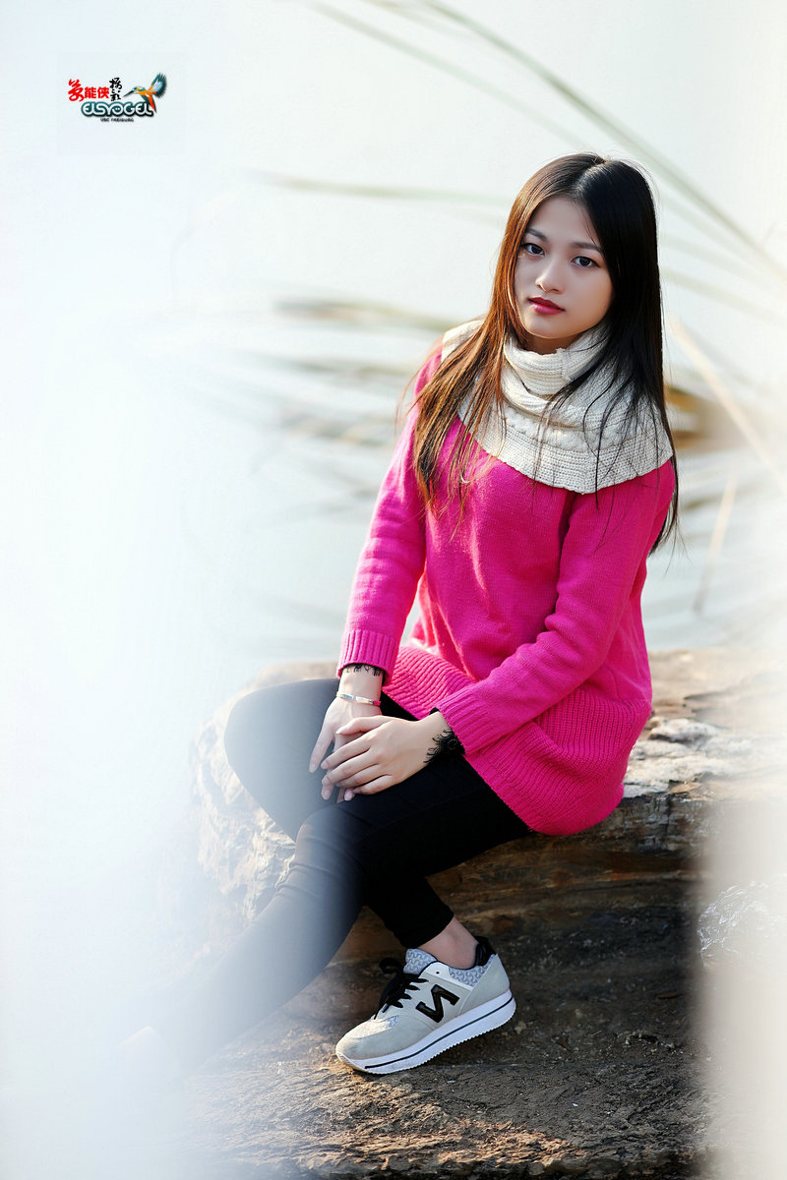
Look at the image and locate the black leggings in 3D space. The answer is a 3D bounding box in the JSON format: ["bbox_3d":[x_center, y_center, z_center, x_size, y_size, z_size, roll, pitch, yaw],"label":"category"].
[{"bbox_3d":[-0.007,0.314,5.180,0.600,0.450,0.370,-7,12,-39],"label":"black leggings"}]

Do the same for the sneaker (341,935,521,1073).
[{"bbox_3d":[0.039,0.490,5.220,0.245,0.115,0.092,-17,16,-27],"label":"sneaker"}]

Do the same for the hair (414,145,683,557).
[{"bbox_3d":[0.183,-0.284,5.300,0.290,0.455,0.250,4,10,22],"label":"hair"}]

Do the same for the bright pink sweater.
[{"bbox_3d":[0.140,0.006,5.300,0.400,0.530,0.340,7,12,39],"label":"bright pink sweater"}]

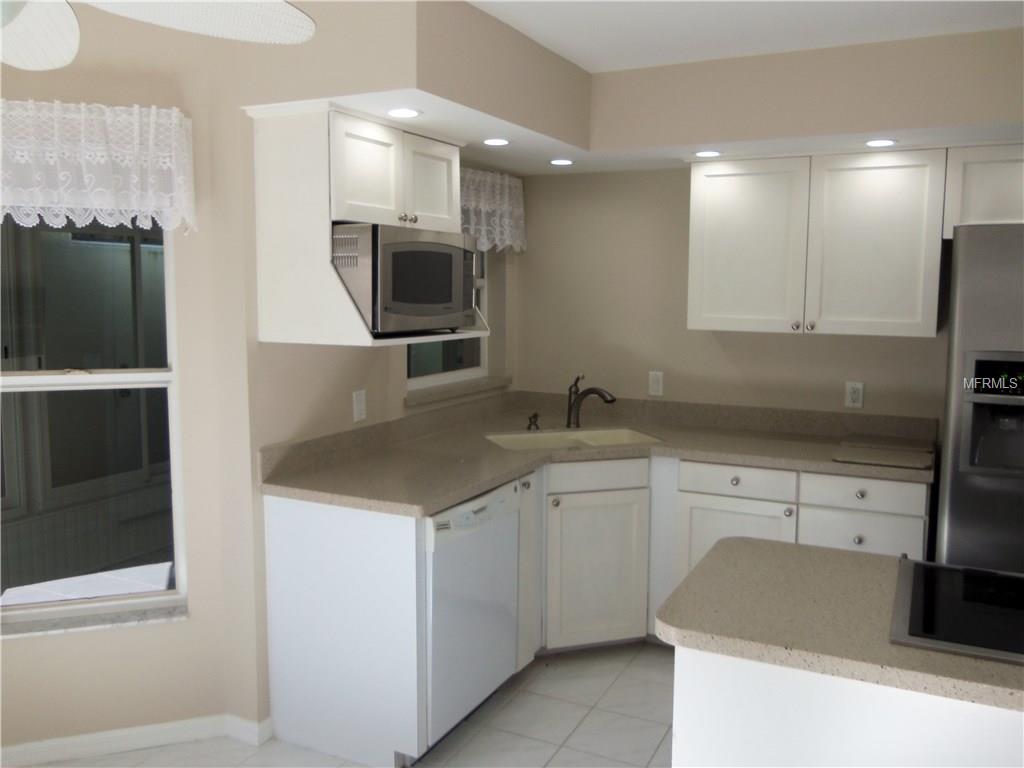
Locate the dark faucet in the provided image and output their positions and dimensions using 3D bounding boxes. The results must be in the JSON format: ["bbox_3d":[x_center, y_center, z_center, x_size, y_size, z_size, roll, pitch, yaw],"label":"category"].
[{"bbox_3d":[0.361,0.092,3.853,0.055,0.252,0.285,-6,9,-44],"label":"dark faucet"}]

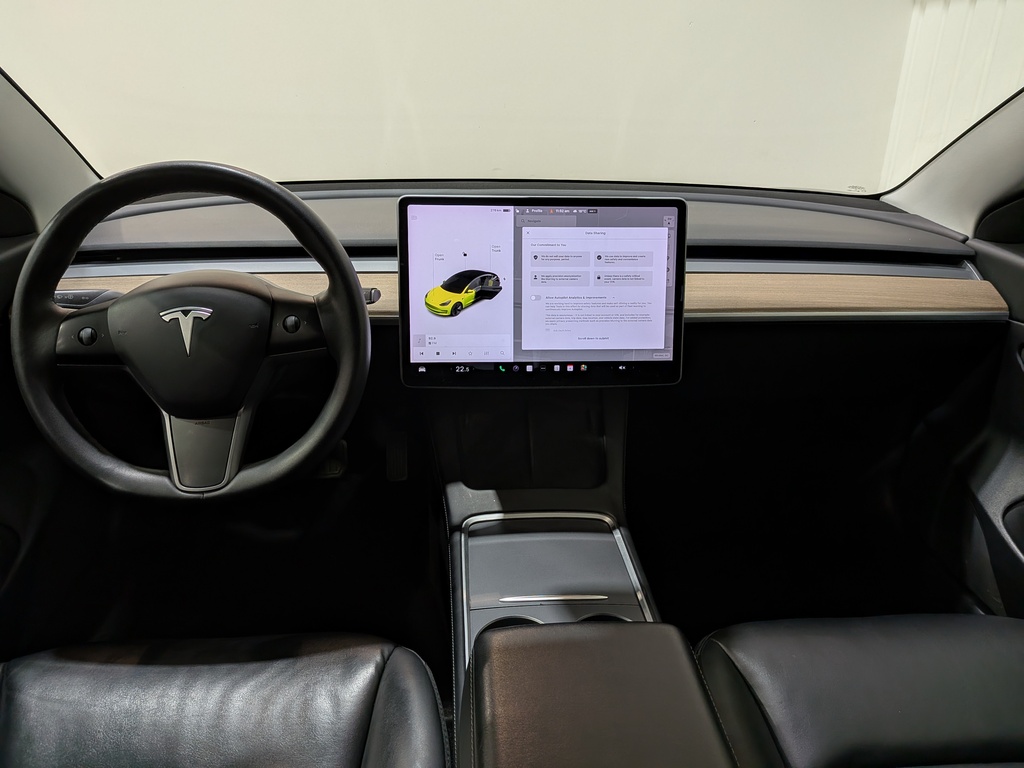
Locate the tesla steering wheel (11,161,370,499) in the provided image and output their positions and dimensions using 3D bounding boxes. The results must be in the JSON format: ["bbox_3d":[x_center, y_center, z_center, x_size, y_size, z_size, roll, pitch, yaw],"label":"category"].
[{"bbox_3d":[-0.337,-0.056,0.780,0.368,0.360,0.105,-1,3,-5],"label":"tesla steering wheel"}]

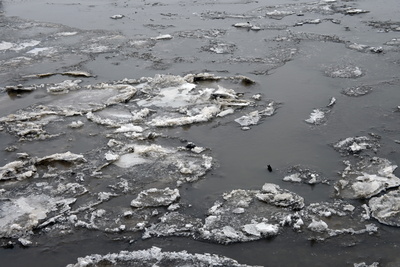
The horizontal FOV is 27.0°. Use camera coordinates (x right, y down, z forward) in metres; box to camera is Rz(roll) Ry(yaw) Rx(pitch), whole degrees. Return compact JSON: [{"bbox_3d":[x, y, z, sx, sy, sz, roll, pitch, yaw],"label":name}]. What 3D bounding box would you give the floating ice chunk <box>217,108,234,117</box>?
[{"bbox_3d":[0.922,-0.741,29.572,0.603,0.133,0.514,0,18,0],"label":"floating ice chunk"}]

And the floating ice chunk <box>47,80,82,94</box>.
[{"bbox_3d":[-5.324,-1.849,32.762,1.349,0.270,1.410,0,18,0],"label":"floating ice chunk"}]

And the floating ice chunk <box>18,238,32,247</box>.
[{"bbox_3d":[-4.085,2.540,19.539,0.308,0.092,0.251,0,18,0],"label":"floating ice chunk"}]

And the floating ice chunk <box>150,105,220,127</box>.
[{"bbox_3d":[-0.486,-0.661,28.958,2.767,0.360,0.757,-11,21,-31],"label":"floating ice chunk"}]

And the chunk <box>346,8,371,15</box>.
[{"bbox_3d":[9.391,-7.273,49.540,1.352,0.216,0.736,0,18,0],"label":"chunk"}]

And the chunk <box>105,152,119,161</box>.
[{"bbox_3d":[-2.666,0.690,25.186,0.403,0.121,0.404,0,18,0],"label":"chunk"}]

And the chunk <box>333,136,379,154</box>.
[{"bbox_3d":[6.006,0.456,32.170,1.706,0.250,1.110,3,18,11],"label":"chunk"}]

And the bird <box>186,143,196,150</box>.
[{"bbox_3d":[-0.321,0.509,31.442,0.380,0.220,0.170,0,18,-1],"label":"bird"}]

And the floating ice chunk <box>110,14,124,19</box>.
[{"bbox_3d":[-4.732,-6.735,47.959,0.771,0.170,0.706,0,18,0],"label":"floating ice chunk"}]

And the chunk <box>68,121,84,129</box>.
[{"bbox_3d":[-5.159,-0.377,34.815,0.647,0.200,0.385,-3,18,-8],"label":"chunk"}]

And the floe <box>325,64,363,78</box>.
[{"bbox_3d":[7.600,-3.267,43.790,2.018,0.150,2.153,3,18,10],"label":"floe"}]

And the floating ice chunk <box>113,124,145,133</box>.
[{"bbox_3d":[-2.908,-0.207,34.375,1.221,0.150,0.510,-2,18,-5],"label":"floating ice chunk"}]

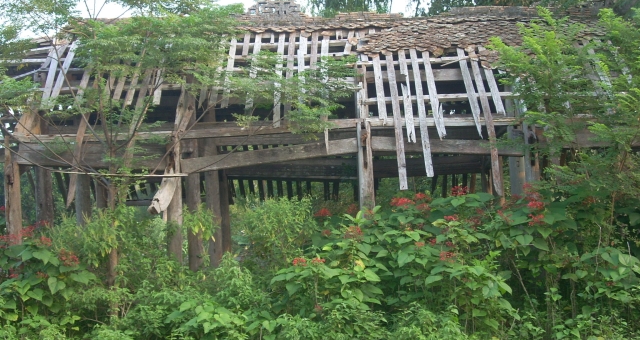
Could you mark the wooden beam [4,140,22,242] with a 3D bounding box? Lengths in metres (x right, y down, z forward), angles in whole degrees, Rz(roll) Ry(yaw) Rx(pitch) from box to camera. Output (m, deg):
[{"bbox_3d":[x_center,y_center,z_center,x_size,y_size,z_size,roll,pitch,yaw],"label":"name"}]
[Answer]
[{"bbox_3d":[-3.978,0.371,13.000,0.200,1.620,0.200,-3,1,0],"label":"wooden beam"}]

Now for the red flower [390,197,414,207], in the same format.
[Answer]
[{"bbox_3d":[0.925,0.353,11.200,0.269,0.112,0.181,-2,1,0],"label":"red flower"}]

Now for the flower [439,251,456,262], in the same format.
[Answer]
[{"bbox_3d":[1.277,0.866,10.000,0.180,0.120,0.143,-2,1,0],"label":"flower"}]

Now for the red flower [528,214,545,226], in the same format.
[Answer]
[{"bbox_3d":[2.320,0.541,10.700,0.172,0.129,0.142,-2,1,0],"label":"red flower"}]

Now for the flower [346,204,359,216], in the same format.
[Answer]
[{"bbox_3d":[0.374,0.467,11.500,0.138,0.138,0.131,-2,1,0],"label":"flower"}]

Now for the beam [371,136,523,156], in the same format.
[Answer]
[{"bbox_3d":[1.660,-0.308,13.100,2.000,0.185,0.130,2,0,0],"label":"beam"}]

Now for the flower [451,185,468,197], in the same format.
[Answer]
[{"bbox_3d":[1.593,0.234,11.400,0.205,0.137,0.163,-2,1,0],"label":"flower"}]

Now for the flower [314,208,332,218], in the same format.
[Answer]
[{"bbox_3d":[0.040,0.492,11.300,0.204,0.113,0.150,-2,1,0],"label":"flower"}]

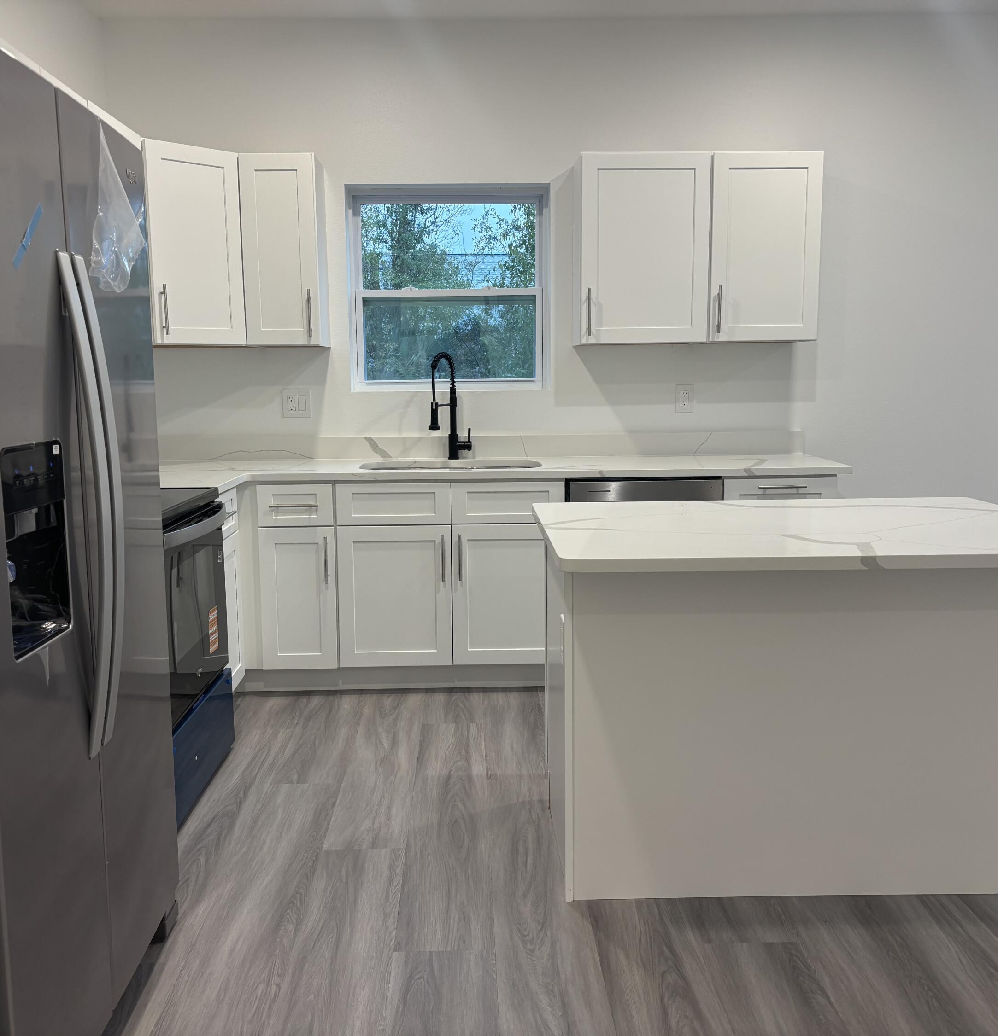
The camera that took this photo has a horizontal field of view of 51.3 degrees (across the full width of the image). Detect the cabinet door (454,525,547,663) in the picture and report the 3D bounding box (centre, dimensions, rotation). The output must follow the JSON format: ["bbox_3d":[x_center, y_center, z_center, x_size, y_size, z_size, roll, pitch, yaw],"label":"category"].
[{"bbox_3d":[0.044,0.311,4.181,0.451,0.575,0.020,-1,8,-1],"label":"cabinet door"}]

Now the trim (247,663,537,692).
[{"bbox_3d":[-0.381,0.647,4.275,1.305,0.112,0.020,-1,8,-2],"label":"trim"}]

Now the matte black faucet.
[{"bbox_3d":[-0.213,-0.481,4.484,0.132,0.470,0.247,2,9,16],"label":"matte black faucet"}]

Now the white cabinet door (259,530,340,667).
[{"bbox_3d":[-0.801,0.322,4.166,0.298,0.575,0.020,-1,8,-1],"label":"white cabinet door"}]

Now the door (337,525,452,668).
[{"bbox_3d":[-0.414,0.317,4.173,0.451,0.575,0.020,-1,8,-1],"label":"door"}]

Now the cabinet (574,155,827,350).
[{"bbox_3d":[0.830,-1.135,4.442,0.991,0.766,0.330,-1,8,-2],"label":"cabinet"}]

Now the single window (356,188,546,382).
[{"bbox_3d":[-0.233,-1.043,4.741,0.890,0.890,0.080,-1,8,-1],"label":"single window"}]

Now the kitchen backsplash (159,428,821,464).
[{"bbox_3d":[-0.134,-0.315,4.682,3.017,0.106,0.030,-1,8,-1],"label":"kitchen backsplash"}]

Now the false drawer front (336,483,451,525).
[{"bbox_3d":[-0.413,-0.052,4.071,0.452,0.163,0.020,-1,8,-1],"label":"false drawer front"}]

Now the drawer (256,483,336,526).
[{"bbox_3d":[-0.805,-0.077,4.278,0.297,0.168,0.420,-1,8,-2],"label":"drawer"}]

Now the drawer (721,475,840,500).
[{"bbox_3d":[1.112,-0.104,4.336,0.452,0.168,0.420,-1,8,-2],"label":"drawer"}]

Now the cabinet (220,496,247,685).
[{"bbox_3d":[-1.291,0.299,3.814,0.600,0.810,0.380,-1,8,-1],"label":"cabinet"}]

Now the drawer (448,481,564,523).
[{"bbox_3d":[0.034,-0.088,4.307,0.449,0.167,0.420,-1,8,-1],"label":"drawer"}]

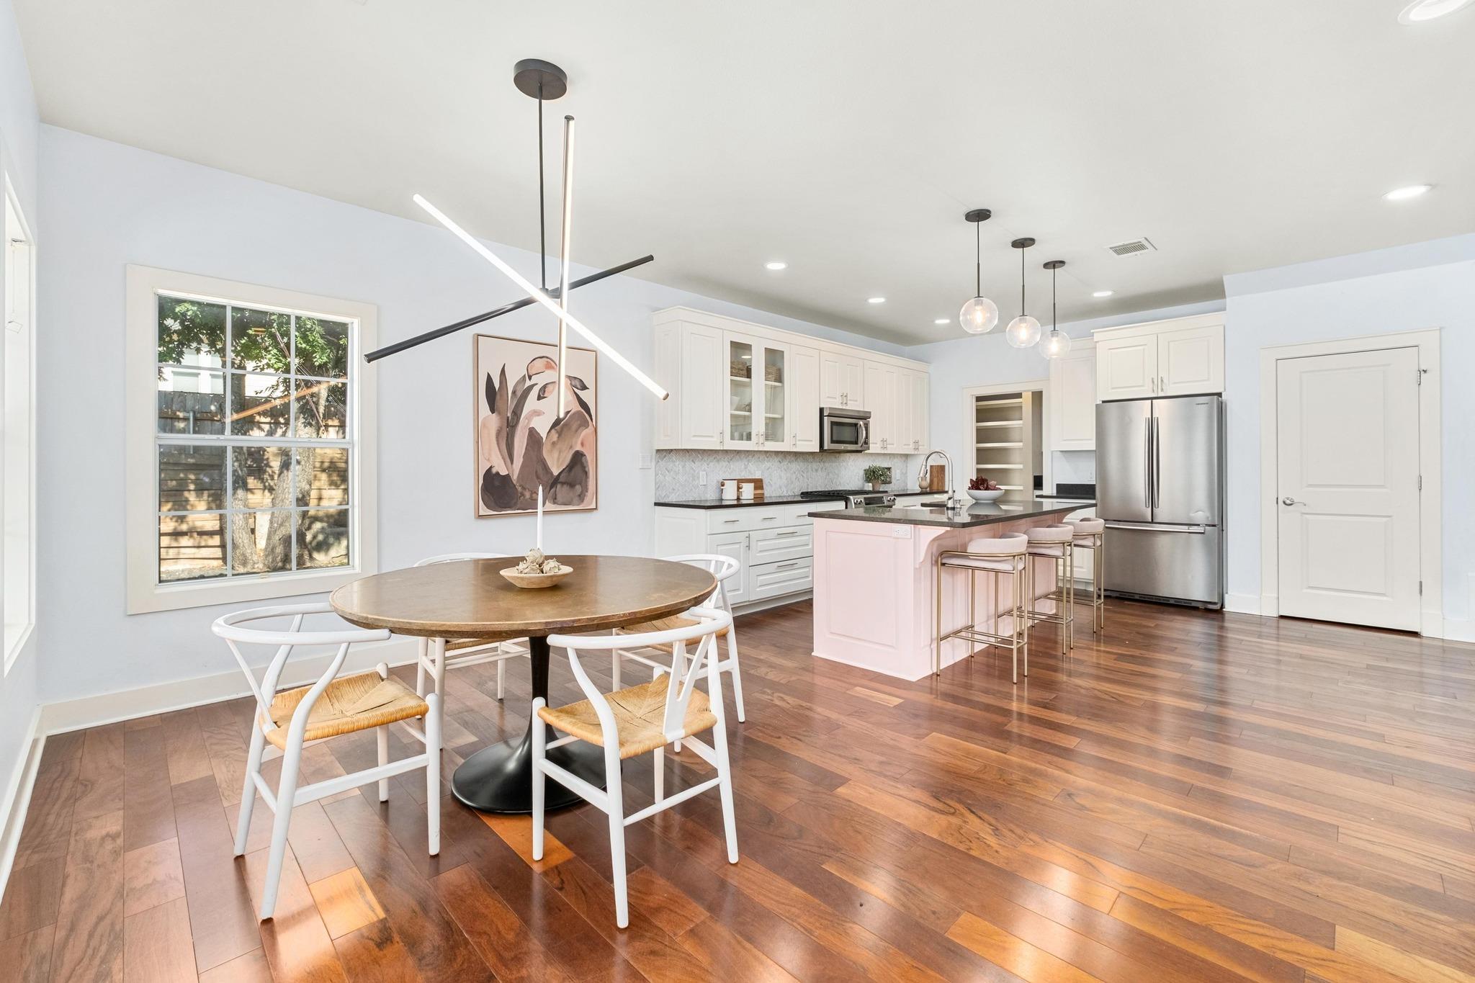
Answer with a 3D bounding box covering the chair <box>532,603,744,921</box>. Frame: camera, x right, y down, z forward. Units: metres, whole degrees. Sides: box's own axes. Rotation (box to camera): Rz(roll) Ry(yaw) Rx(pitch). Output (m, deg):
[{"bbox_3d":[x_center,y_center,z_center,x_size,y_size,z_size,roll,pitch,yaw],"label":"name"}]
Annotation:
[{"bbox_3d":[-0.290,0.755,1.889,0.550,0.765,0.520,-2,2,-44],"label":"chair"}]

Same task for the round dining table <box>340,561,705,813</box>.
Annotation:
[{"bbox_3d":[-0.783,0.726,2.449,1.400,0.755,1.400,0,1,0],"label":"round dining table"}]

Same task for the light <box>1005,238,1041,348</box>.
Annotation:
[{"bbox_3d":[1.966,-1.353,4.228,0.245,0.732,0.245,-2,2,-45],"label":"light"}]

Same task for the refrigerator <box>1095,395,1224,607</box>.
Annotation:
[{"bbox_3d":[3.867,0.077,5.590,0.760,1.780,0.900,-2,2,-44],"label":"refrigerator"}]

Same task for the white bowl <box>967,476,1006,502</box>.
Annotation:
[{"bbox_3d":[2.056,-0.014,5.070,0.315,0.205,0.315,0,2,0],"label":"white bowl"}]

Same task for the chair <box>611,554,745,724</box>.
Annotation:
[{"bbox_3d":[-0.240,0.712,2.937,0.520,0.765,0.550,-2,2,-44],"label":"chair"}]

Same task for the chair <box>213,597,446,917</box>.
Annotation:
[{"bbox_3d":[-1.293,0.760,1.921,0.520,0.765,0.550,-2,2,-44],"label":"chair"}]

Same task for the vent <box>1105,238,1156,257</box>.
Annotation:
[{"bbox_3d":[2.801,-1.719,4.372,0.350,0.020,0.250,-2,2,-45],"label":"vent"}]

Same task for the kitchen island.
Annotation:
[{"bbox_3d":[1.652,0.568,4.384,2.320,0.914,1.060,-2,2,-44],"label":"kitchen island"}]

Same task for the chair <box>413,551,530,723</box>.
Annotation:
[{"bbox_3d":[-1.246,0.706,2.922,0.550,0.760,0.520,-2,2,-45],"label":"chair"}]

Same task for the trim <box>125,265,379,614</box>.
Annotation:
[{"bbox_3d":[-2.524,-0.264,3.295,1.065,1.667,0.050,-2,2,-45],"label":"trim"}]

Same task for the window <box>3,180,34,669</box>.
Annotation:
[{"bbox_3d":[-2.536,-0.221,2.174,0.080,1.550,0.910,-2,2,-45],"label":"window"}]

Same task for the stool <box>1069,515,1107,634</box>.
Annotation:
[{"bbox_3d":[2.510,0.600,4.606,0.500,0.820,0.430,-2,2,-44],"label":"stool"}]

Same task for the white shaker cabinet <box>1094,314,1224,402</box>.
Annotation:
[{"bbox_3d":[3.945,-1.180,5.675,0.720,0.660,0.960,-2,2,-45],"label":"white shaker cabinet"}]

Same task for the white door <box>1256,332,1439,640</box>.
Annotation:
[{"bbox_3d":[4.537,-0.064,4.587,0.080,2.125,0.950,-2,2,-44],"label":"white door"}]

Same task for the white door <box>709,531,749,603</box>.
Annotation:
[{"bbox_3d":[-0.047,0.619,4.808,0.430,0.570,0.022,-2,2,-44],"label":"white door"}]

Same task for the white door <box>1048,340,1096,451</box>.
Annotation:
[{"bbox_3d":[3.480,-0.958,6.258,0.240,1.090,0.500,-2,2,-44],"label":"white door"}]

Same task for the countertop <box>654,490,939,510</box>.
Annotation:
[{"bbox_3d":[0.980,0.057,6.327,4.100,0.036,0.650,-2,2,-45],"label":"countertop"}]

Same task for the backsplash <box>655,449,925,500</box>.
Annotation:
[{"bbox_3d":[0.747,-0.189,6.454,3.960,0.450,0.020,-2,2,-44],"label":"backsplash"}]

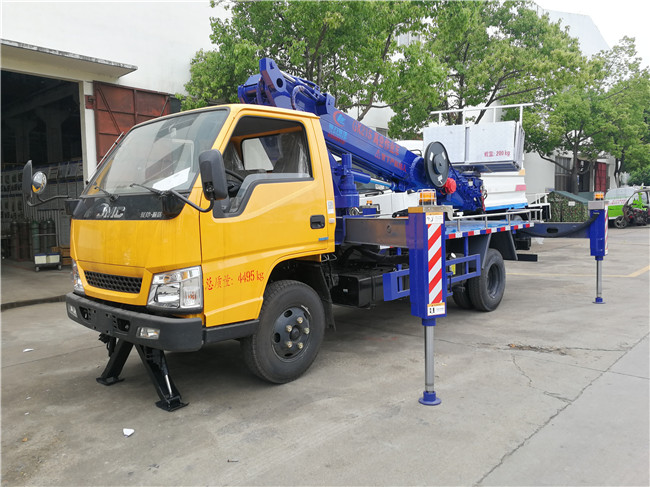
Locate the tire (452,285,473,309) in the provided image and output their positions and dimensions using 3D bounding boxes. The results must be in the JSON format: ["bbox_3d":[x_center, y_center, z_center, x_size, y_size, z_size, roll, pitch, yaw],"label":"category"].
[{"bbox_3d":[1.821,0.461,6.335,0.195,0.775,0.775,2,5,41],"label":"tire"}]

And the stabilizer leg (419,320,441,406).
[{"bbox_3d":[0.681,0.778,3.302,0.150,0.560,0.150,-1,3,0],"label":"stabilizer leg"}]

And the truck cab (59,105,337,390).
[{"bbox_3d":[-1.067,-0.034,4.001,1.740,2.040,1.550,2,5,41],"label":"truck cab"}]

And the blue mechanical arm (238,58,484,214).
[{"bbox_3d":[0.773,-1.033,6.051,0.500,0.600,4.350,2,-8,41],"label":"blue mechanical arm"}]

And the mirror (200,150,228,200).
[{"bbox_3d":[-0.625,-0.384,2.858,0.190,0.290,0.110,1,4,30],"label":"mirror"}]

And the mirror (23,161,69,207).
[{"bbox_3d":[-2.322,-0.499,4.151,0.340,0.370,0.260,2,5,41],"label":"mirror"}]

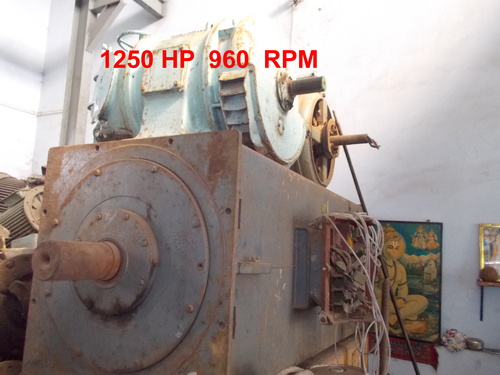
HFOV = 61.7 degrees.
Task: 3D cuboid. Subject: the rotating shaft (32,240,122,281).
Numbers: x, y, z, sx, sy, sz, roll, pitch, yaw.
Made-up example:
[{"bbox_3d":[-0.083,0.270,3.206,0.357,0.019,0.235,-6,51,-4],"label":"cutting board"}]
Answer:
[{"bbox_3d":[-0.666,0.286,1.629,0.150,0.150,0.289,-2,-10,26],"label":"rotating shaft"}]

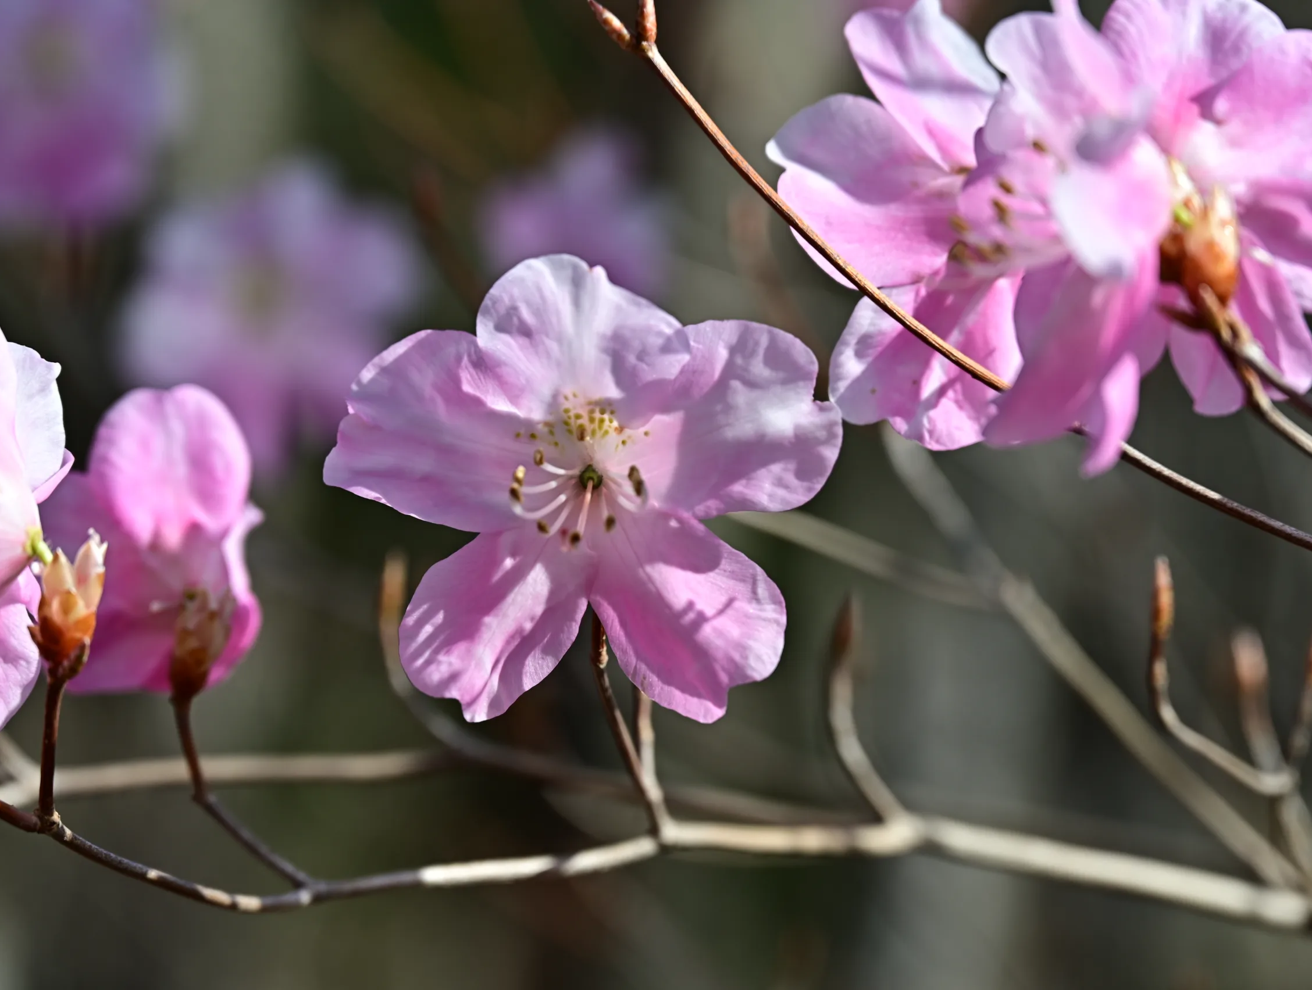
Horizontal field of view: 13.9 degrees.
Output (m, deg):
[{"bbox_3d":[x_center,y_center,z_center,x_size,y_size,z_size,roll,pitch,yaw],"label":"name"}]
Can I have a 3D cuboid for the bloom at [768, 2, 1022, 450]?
[{"bbox_3d":[0.030,-0.028,0.575,0.034,0.047,0.024,0,0,30],"label":"bloom"}]

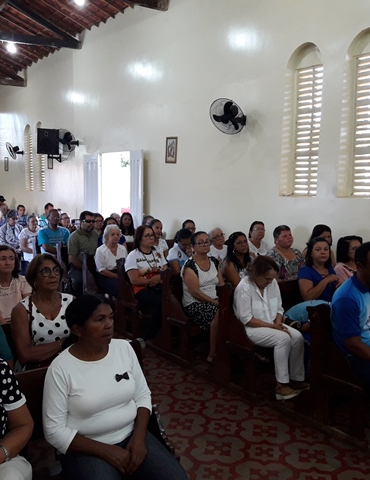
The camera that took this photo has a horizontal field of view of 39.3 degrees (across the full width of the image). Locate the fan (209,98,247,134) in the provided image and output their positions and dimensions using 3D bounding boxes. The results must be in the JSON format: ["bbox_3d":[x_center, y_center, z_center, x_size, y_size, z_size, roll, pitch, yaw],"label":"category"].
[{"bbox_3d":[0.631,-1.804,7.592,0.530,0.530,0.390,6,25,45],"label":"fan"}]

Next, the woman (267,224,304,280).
[{"bbox_3d":[1.210,0.438,5.597,0.500,1.200,0.720,-4,8,-34],"label":"woman"}]

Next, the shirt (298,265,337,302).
[{"bbox_3d":[1.209,0.445,4.726,0.430,0.480,0.270,-3,7,-29],"label":"shirt"}]

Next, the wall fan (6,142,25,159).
[{"bbox_3d":[-4.687,-2.421,14.176,0.430,0.480,0.510,-16,14,-34],"label":"wall fan"}]

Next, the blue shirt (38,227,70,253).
[{"bbox_3d":[-1.907,0.081,7.580,0.500,0.540,0.300,-4,7,-36],"label":"blue shirt"}]

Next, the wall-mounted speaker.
[{"bbox_3d":[-3.436,-2.480,13.032,0.430,0.620,0.400,0,6,0],"label":"wall-mounted speaker"}]

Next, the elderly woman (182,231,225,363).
[{"bbox_3d":[0.214,0.521,4.764,0.460,1.170,0.580,-3,7,-30],"label":"elderly woman"}]

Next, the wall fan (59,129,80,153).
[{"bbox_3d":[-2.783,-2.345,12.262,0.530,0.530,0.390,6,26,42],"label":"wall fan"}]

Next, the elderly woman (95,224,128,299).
[{"bbox_3d":[-0.832,0.382,6.185,0.450,1.140,0.600,-4,7,-36],"label":"elderly woman"}]

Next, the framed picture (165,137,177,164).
[{"bbox_3d":[-0.217,-1.474,8.517,0.030,0.435,0.340,-4,7,-36],"label":"framed picture"}]

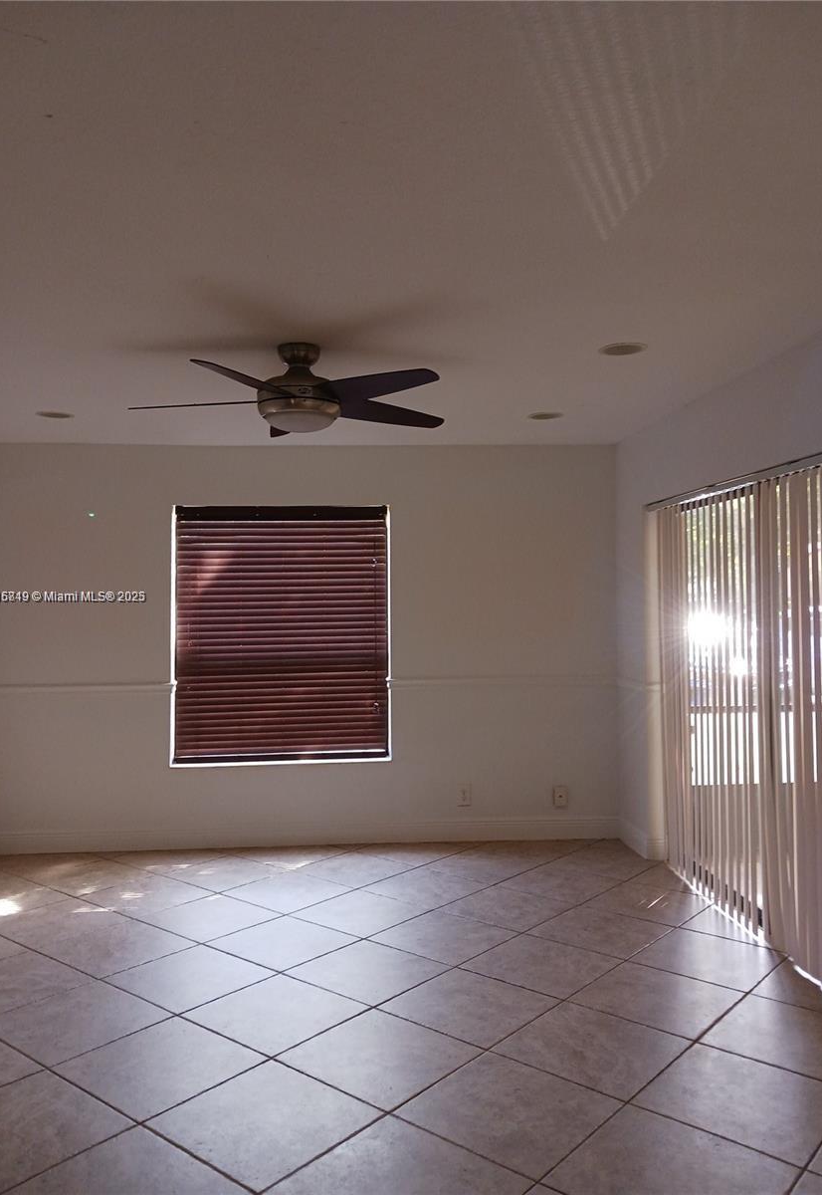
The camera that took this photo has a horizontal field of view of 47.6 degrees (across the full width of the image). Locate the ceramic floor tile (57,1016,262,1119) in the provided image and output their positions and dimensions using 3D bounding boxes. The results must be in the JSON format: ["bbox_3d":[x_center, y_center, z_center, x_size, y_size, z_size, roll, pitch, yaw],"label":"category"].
[{"bbox_3d":[-0.807,1.506,2.999,0.500,0.010,0.500,-1,-1,40],"label":"ceramic floor tile"}]

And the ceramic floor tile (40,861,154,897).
[{"bbox_3d":[-1.719,1.522,5.067,0.498,0.010,0.498,0,0,39],"label":"ceramic floor tile"}]

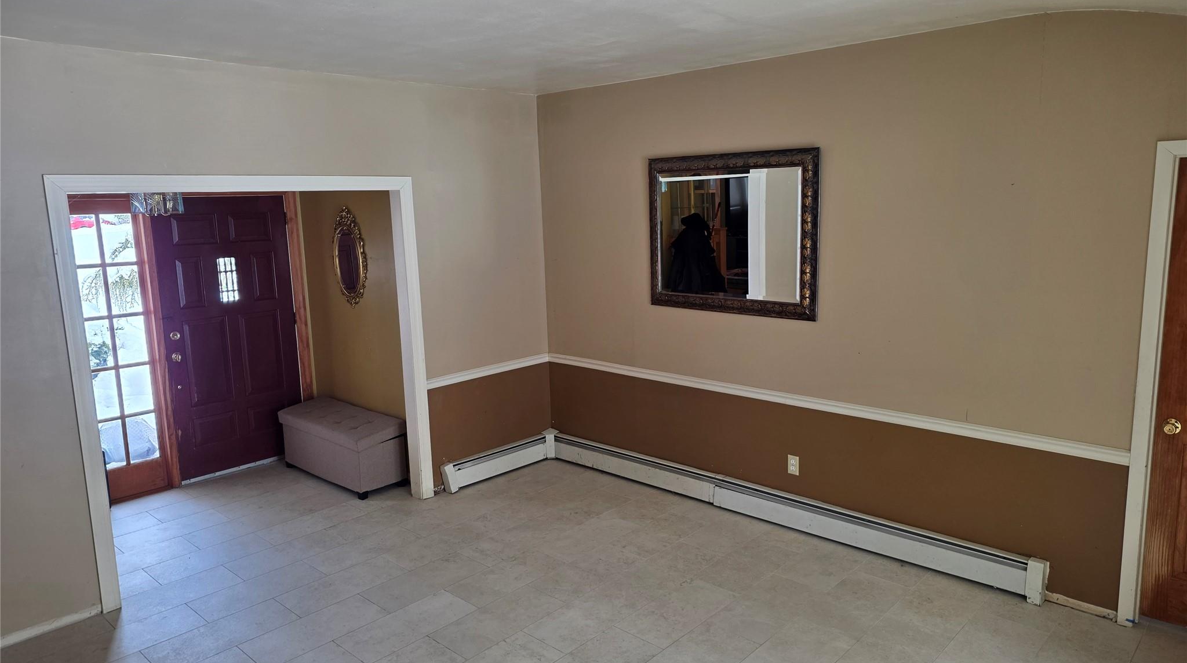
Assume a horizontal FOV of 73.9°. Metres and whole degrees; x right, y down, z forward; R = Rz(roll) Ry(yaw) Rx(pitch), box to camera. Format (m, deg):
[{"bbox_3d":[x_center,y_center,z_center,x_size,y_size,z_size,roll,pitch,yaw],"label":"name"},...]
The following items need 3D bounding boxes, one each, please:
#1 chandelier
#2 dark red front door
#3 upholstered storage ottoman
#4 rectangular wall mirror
[{"bbox_3d":[-2.616,-0.888,4.694,0.285,0.380,0.285,7,13,43],"label":"chandelier"},{"bbox_3d":[-2.725,0.016,5.946,0.050,2.025,0.945,7,13,43],"label":"dark red front door"},{"bbox_3d":[-1.845,0.851,5.792,1.110,0.440,0.390,7,13,43],"label":"upholstered storage ottoman"},{"bbox_3d":[0.796,-0.577,4.694,1.165,0.930,0.045,7,13,43],"label":"rectangular wall mirror"}]

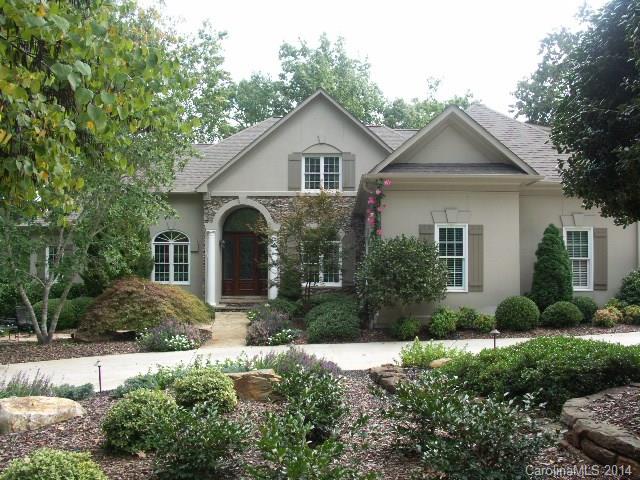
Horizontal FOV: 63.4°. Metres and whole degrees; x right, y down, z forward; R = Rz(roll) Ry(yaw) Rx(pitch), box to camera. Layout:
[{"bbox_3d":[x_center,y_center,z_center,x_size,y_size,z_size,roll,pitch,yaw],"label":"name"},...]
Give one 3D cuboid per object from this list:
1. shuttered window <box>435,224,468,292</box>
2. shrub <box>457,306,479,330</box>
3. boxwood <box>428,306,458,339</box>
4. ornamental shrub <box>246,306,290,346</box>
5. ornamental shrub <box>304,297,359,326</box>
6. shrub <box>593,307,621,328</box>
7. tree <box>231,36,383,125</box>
[{"bbox_3d":[3.943,0.554,15.500,1.010,2.050,0.150,0,-1,-4],"label":"shuttered window"},{"bbox_3d":[4.188,2.215,14.700,0.660,0.680,0.640,0,-1,-4],"label":"shrub"},{"bbox_3d":[3.364,2.233,14.100,0.820,0.840,0.800,0,-1,-4],"label":"boxwood"},{"bbox_3d":[-1.303,2.120,13.100,1.100,0.800,1.050,0,0,0],"label":"ornamental shrub"},{"bbox_3d":[0.304,2.025,13.700,1.450,0.950,1.350,0,0,0],"label":"ornamental shrub"},{"bbox_3d":[8.135,2.170,14.700,0.800,0.560,0.740,0,0,0],"label":"shrub"},{"bbox_3d":[-0.661,-5.600,36.000,10.500,16.800,9.500,0,0,0],"label":"tree"}]

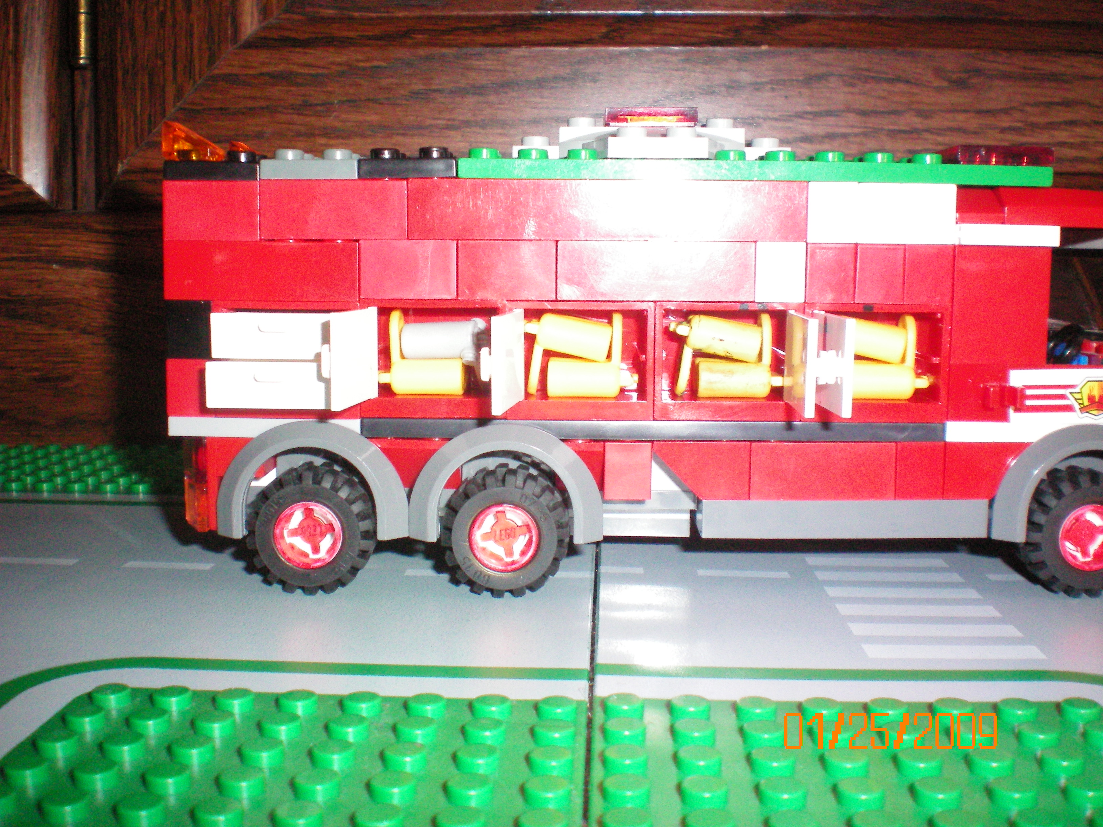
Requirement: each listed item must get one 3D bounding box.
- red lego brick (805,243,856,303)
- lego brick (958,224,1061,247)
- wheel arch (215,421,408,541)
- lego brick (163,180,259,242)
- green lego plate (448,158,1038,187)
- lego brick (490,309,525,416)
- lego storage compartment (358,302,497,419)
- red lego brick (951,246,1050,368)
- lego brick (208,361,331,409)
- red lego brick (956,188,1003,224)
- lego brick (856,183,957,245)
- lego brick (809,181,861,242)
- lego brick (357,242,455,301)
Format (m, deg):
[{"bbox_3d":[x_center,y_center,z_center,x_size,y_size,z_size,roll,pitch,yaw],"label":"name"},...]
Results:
[{"bbox_3d":[0.045,-0.023,0.198,0.008,0.010,0.008,0,7,1],"label":"red lego brick"},{"bbox_3d":[0.073,-0.029,0.197,0.016,0.003,0.008,0,7,1],"label":"lego brick"},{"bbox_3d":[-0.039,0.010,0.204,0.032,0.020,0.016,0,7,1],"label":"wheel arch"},{"bbox_3d":[-0.055,-0.033,0.199,0.016,0.010,0.008,0,7,1],"label":"lego brick"},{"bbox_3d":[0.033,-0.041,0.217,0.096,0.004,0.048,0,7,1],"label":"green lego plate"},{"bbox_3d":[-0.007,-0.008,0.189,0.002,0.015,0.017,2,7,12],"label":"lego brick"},{"bbox_3d":[-0.019,-0.010,0.203,0.024,0.019,0.016,1,7,1],"label":"lego storage compartment"},{"bbox_3d":[0.072,-0.018,0.198,0.016,0.020,0.008,0,7,1],"label":"red lego brick"},{"bbox_3d":[-0.043,-0.005,0.195,0.021,0.007,0.013,0,6,1],"label":"lego brick"},{"bbox_3d":[0.068,-0.033,0.195,0.008,0.006,0.008,1,7,1],"label":"red lego brick"},{"bbox_3d":[0.057,-0.032,0.197,0.016,0.010,0.008,0,7,1],"label":"lego brick"},{"bbox_3d":[0.045,-0.033,0.197,0.008,0.010,0.008,0,7,1],"label":"lego brick"},{"bbox_3d":[-0.023,-0.024,0.201,0.016,0.010,0.009,0,6,1],"label":"lego brick"}]

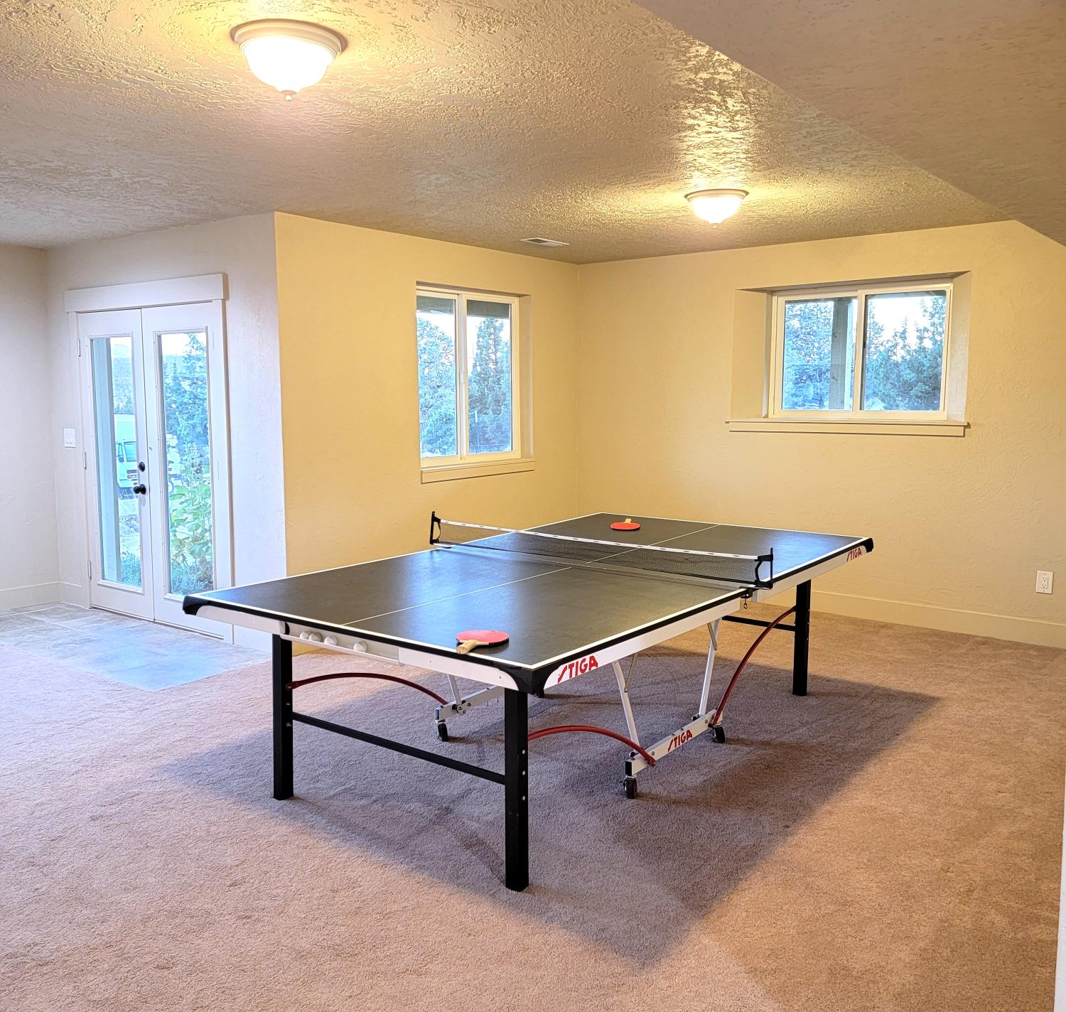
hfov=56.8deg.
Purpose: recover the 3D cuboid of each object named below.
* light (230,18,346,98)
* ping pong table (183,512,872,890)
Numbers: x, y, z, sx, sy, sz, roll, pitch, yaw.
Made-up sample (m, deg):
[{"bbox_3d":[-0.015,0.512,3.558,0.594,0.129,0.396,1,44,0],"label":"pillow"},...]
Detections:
[{"bbox_3d":[-0.638,-1.148,2.599,0.304,0.157,0.304,0,7,0],"label":"light"},{"bbox_3d":[0.204,0.564,4.247,1.690,0.916,2.803,5,9,36],"label":"ping pong table"}]

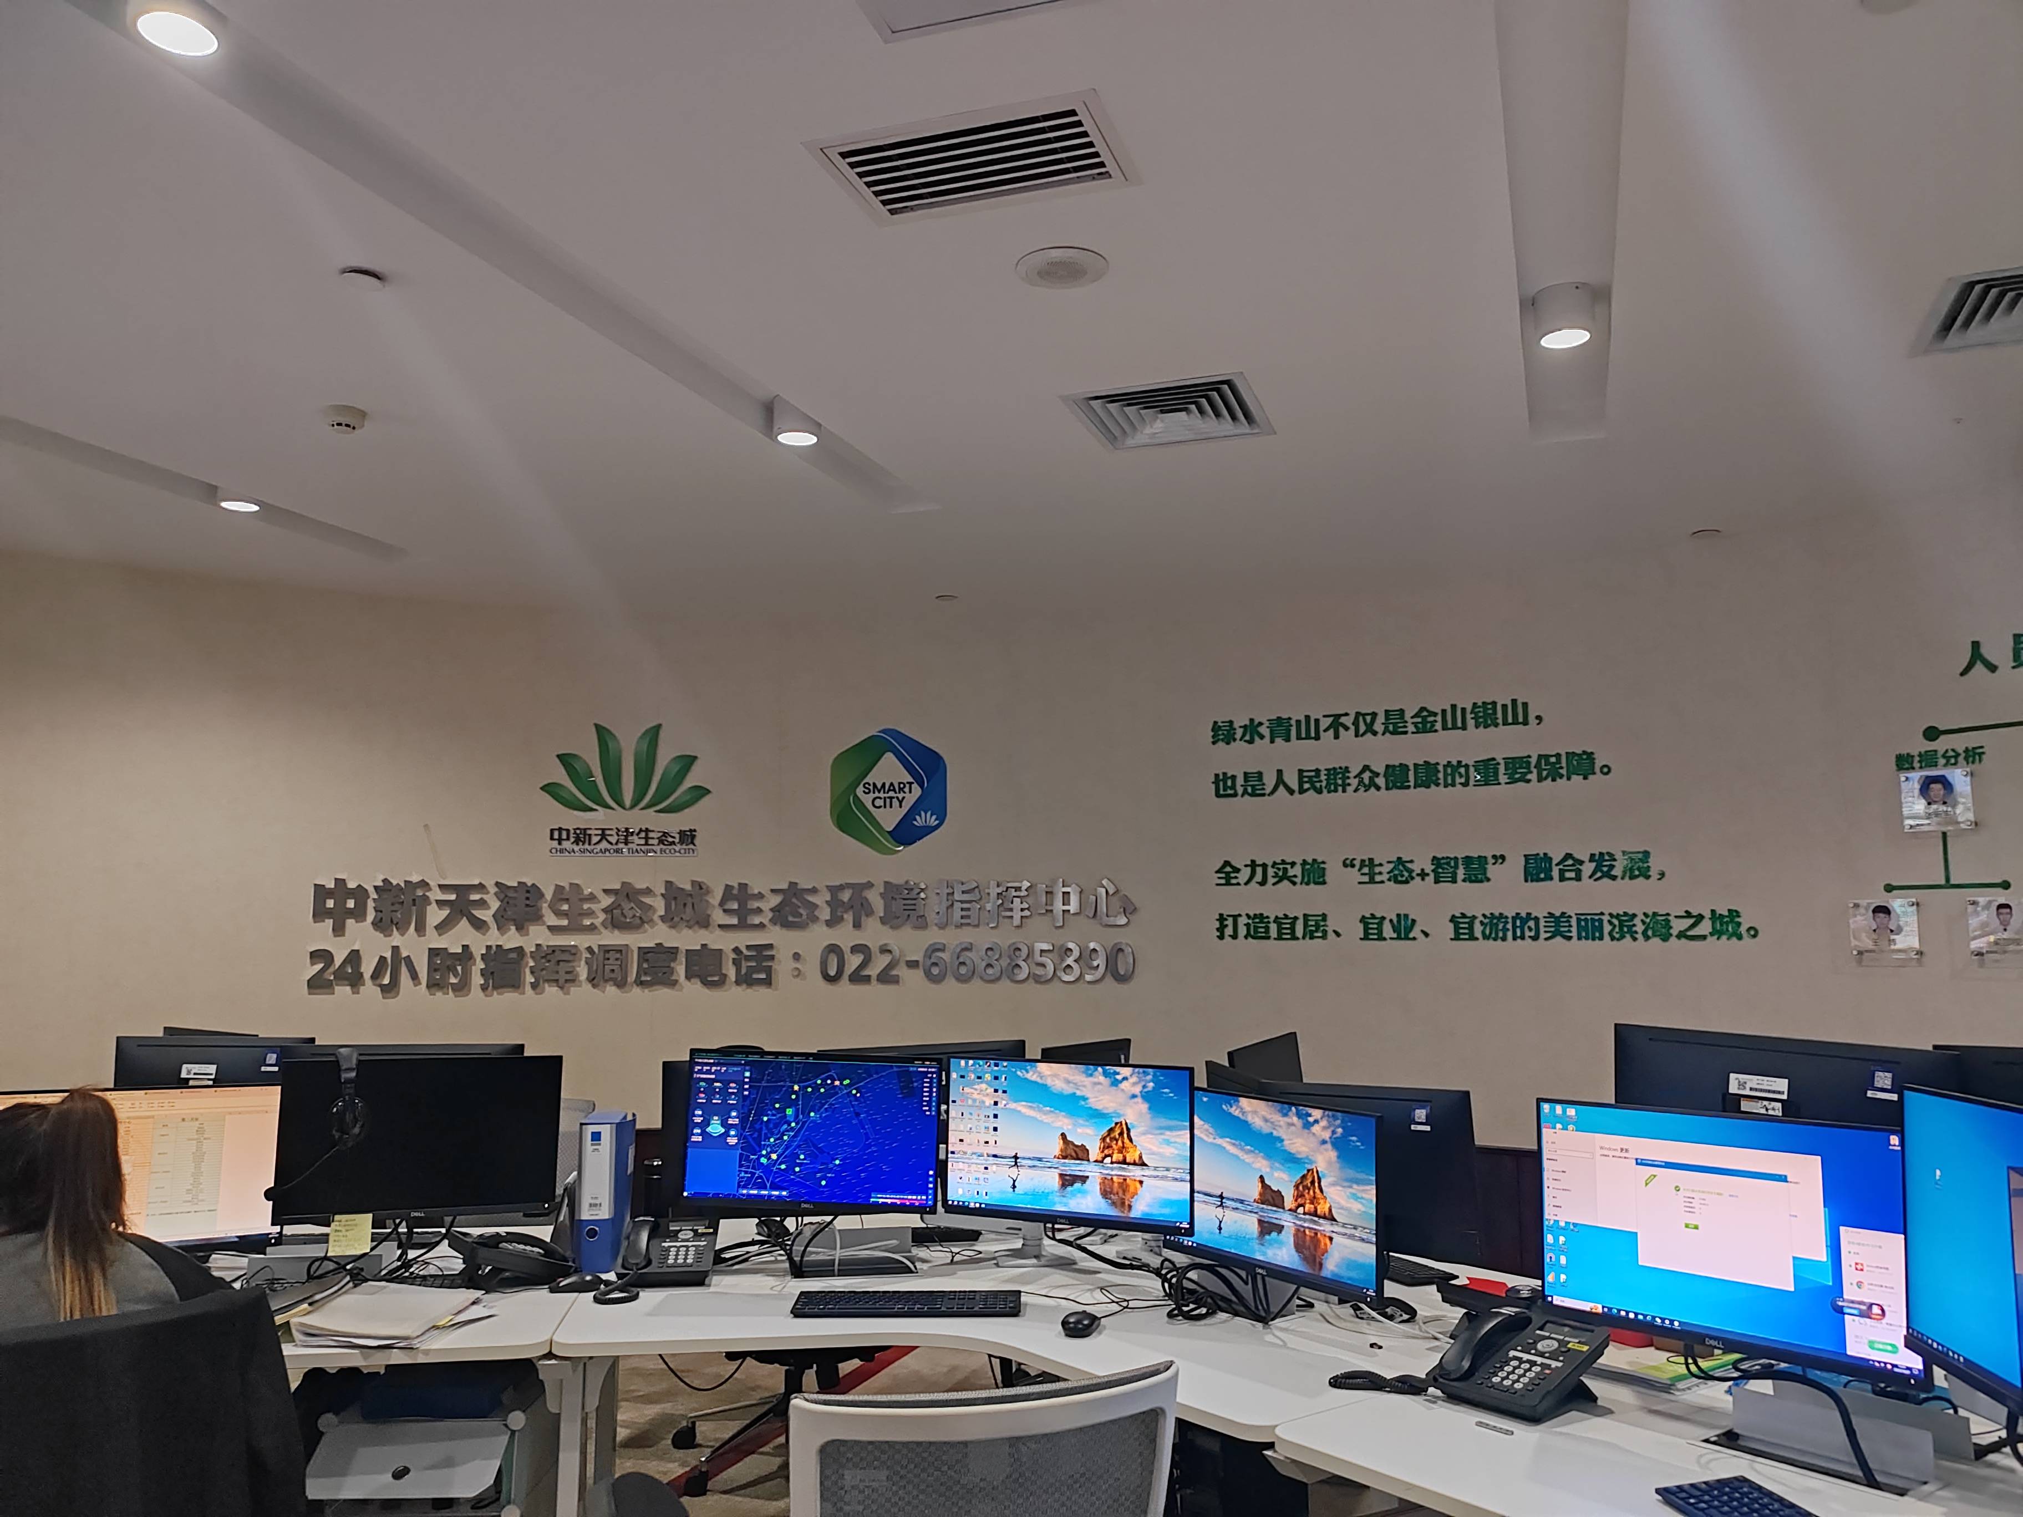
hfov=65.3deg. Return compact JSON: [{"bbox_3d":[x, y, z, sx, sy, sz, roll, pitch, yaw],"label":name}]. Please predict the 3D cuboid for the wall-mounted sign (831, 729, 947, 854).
[{"bbox_3d":[-0.530,0.144,6.846,0.507,0.550,0.030,-1,-6,3],"label":"wall-mounted sign"}]

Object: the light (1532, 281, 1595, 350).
[{"bbox_3d":[1.293,-1.033,3.688,0.130,0.110,0.130,-2,-7,19],"label":"light"}]

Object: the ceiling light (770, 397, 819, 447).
[{"bbox_3d":[-0.596,-0.945,4.413,0.130,0.110,0.130,0,-6,0],"label":"ceiling light"}]

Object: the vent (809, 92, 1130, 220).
[{"bbox_3d":[-0.060,-1.079,2.866,0.535,0.040,0.347,-2,-7,19],"label":"vent"}]

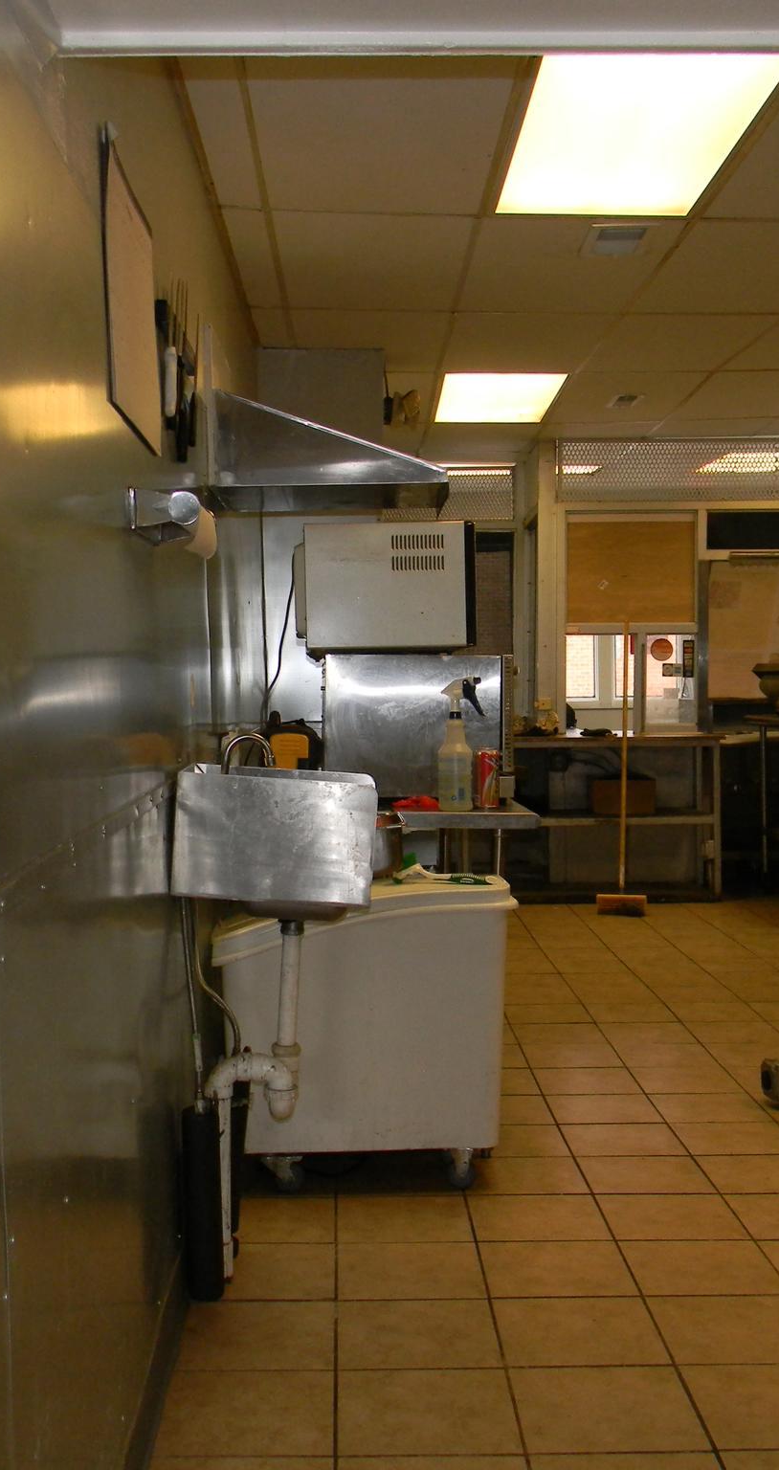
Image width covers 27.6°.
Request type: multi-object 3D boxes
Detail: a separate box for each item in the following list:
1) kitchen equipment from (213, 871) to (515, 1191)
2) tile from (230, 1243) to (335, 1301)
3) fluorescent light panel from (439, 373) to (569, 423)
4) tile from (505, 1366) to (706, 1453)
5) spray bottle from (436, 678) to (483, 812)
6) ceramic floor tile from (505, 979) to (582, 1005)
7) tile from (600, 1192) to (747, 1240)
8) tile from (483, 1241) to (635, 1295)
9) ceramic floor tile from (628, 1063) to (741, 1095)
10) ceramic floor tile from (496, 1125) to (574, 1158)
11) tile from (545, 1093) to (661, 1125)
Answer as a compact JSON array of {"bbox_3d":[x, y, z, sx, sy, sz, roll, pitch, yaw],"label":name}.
[{"bbox_3d":[-0.073,0.743,4.013,0.735,0.740,0.370,0,2,-5],"label":"kitchen equipment"},{"bbox_3d":[-0.261,1.136,3.344,0.292,0.010,0.304,0,2,-2],"label":"tile"},{"bbox_3d":[0.520,-1.641,7.639,0.570,0.060,1.200,0,2,-2],"label":"fluorescent light panel"},{"bbox_3d":[0.374,1.164,2.732,0.304,0.010,0.304,0,2,-2],"label":"tile"},{"bbox_3d":[0.182,0.024,4.080,0.120,0.340,0.088,0,2,-2],"label":"spray bottle"},{"bbox_3d":[0.564,1.007,6.085,0.302,0.010,0.302,0,2,-2],"label":"ceramic floor tile"},{"bbox_3d":[0.658,1.133,3.703,0.305,0.010,0.305,0,2,-2],"label":"tile"},{"bbox_3d":[0.347,1.116,3.291,0.302,0.010,0.302,0,2,-2],"label":"tile"},{"bbox_3d":[0.930,1.081,4.959,0.305,0.010,0.305,0,2,-2],"label":"ceramic floor tile"},{"bbox_3d":[0.326,1.107,4.316,0.305,0.010,0.305,0,2,-2],"label":"ceramic floor tile"},{"bbox_3d":[0.618,1.087,4.580,0.304,0.010,0.304,0,2,-2],"label":"tile"}]

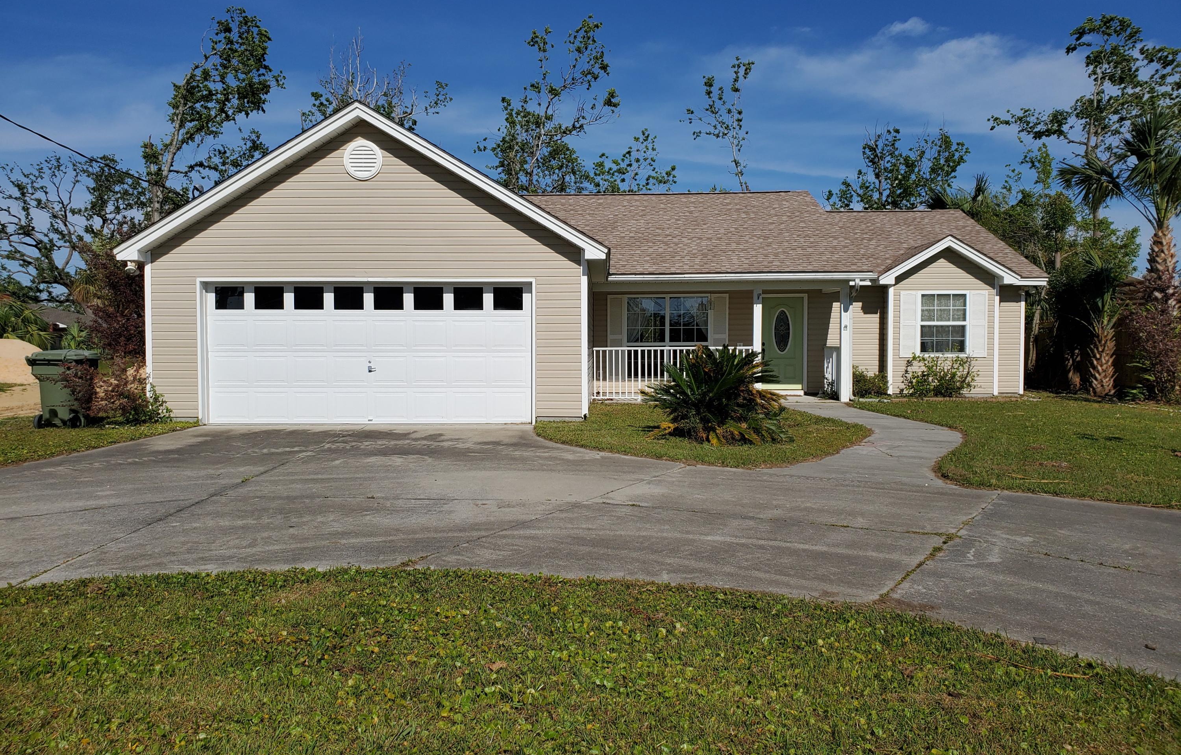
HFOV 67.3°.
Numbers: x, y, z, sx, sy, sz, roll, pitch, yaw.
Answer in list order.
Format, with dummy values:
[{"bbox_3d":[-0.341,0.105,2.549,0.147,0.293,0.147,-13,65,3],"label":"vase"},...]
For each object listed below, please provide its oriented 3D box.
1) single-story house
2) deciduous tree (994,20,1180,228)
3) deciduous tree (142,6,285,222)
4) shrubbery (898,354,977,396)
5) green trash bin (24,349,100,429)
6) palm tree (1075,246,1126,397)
[{"bbox_3d":[1.335,-2.323,21.399,16.630,5.370,17.050,0,2,0],"label":"single-story house"},{"bbox_3d":[16.261,-5.849,28.799,6.800,11.704,6.000,0,2,0],"label":"deciduous tree"},{"bbox_3d":[-12.223,-5.980,28.794,5.000,11.967,4.800,0,2,0],"label":"deciduous tree"},{"bbox_3d":[7.137,-0.047,18.200,1.600,0.920,0.950,0,2,0],"label":"shrubbery"},{"bbox_3d":[-7.870,0.149,13.267,0.680,1.160,0.800,0,2,0],"label":"green trash bin"},{"bbox_3d":[11.320,-1.253,19.666,1.160,3.370,1.200,0,2,0],"label":"palm tree"}]

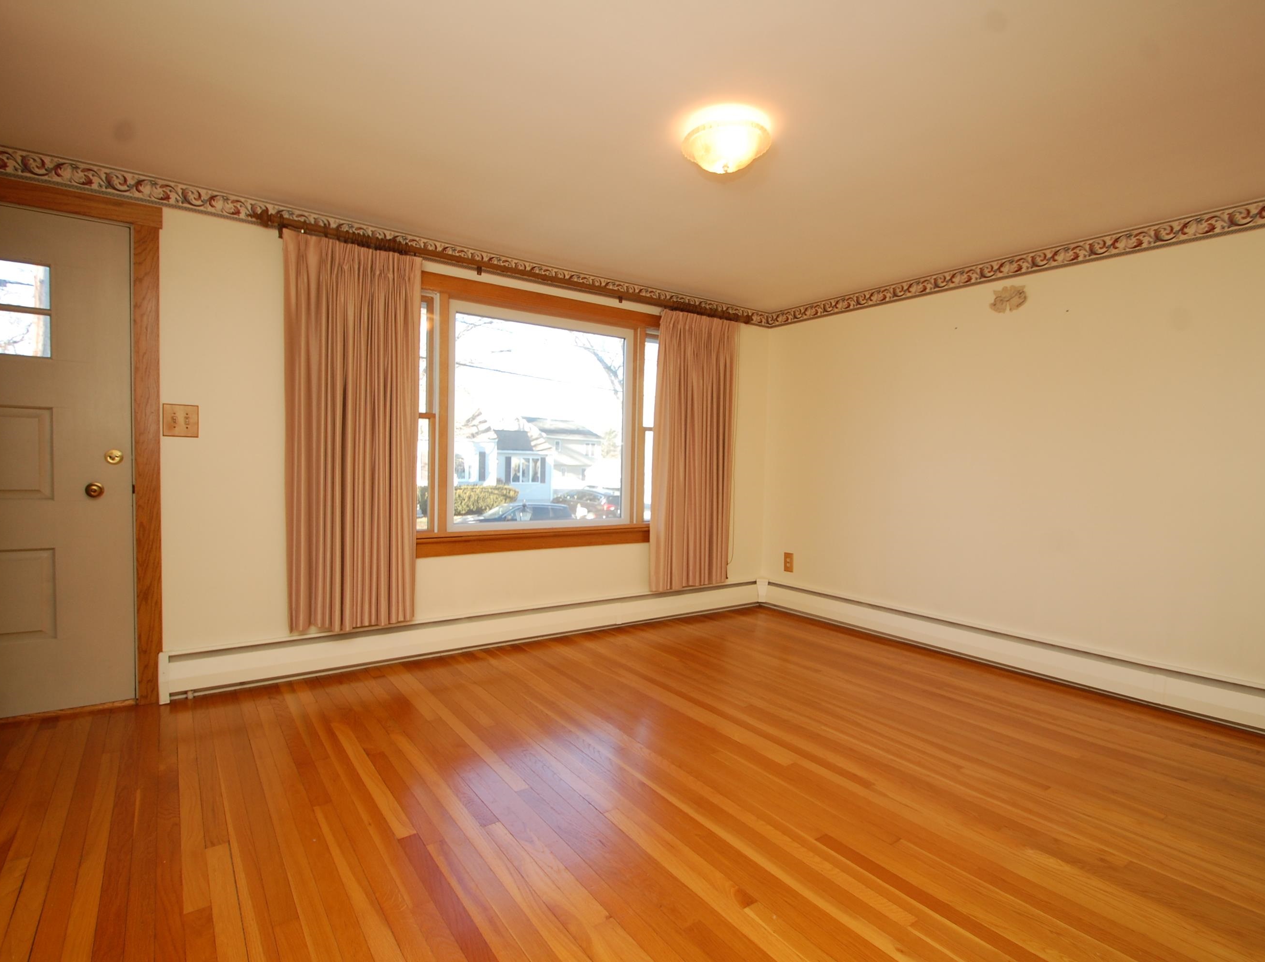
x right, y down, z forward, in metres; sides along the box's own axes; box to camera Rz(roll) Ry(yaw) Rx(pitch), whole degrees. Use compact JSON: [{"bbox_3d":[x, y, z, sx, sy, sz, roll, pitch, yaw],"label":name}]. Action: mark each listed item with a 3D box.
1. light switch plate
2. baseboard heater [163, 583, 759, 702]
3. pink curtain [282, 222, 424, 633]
[{"bbox_3d":[-2.005,-0.265,2.675,0.130,0.142,0.012,0,2,-33],"label":"light switch plate"},{"bbox_3d":[-0.556,0.871,3.639,3.625,0.208,0.070,0,2,-33],"label":"baseboard heater"},{"bbox_3d":[-1.375,-0.212,2.987,0.620,1.865,0.100,0,2,-33],"label":"pink curtain"}]

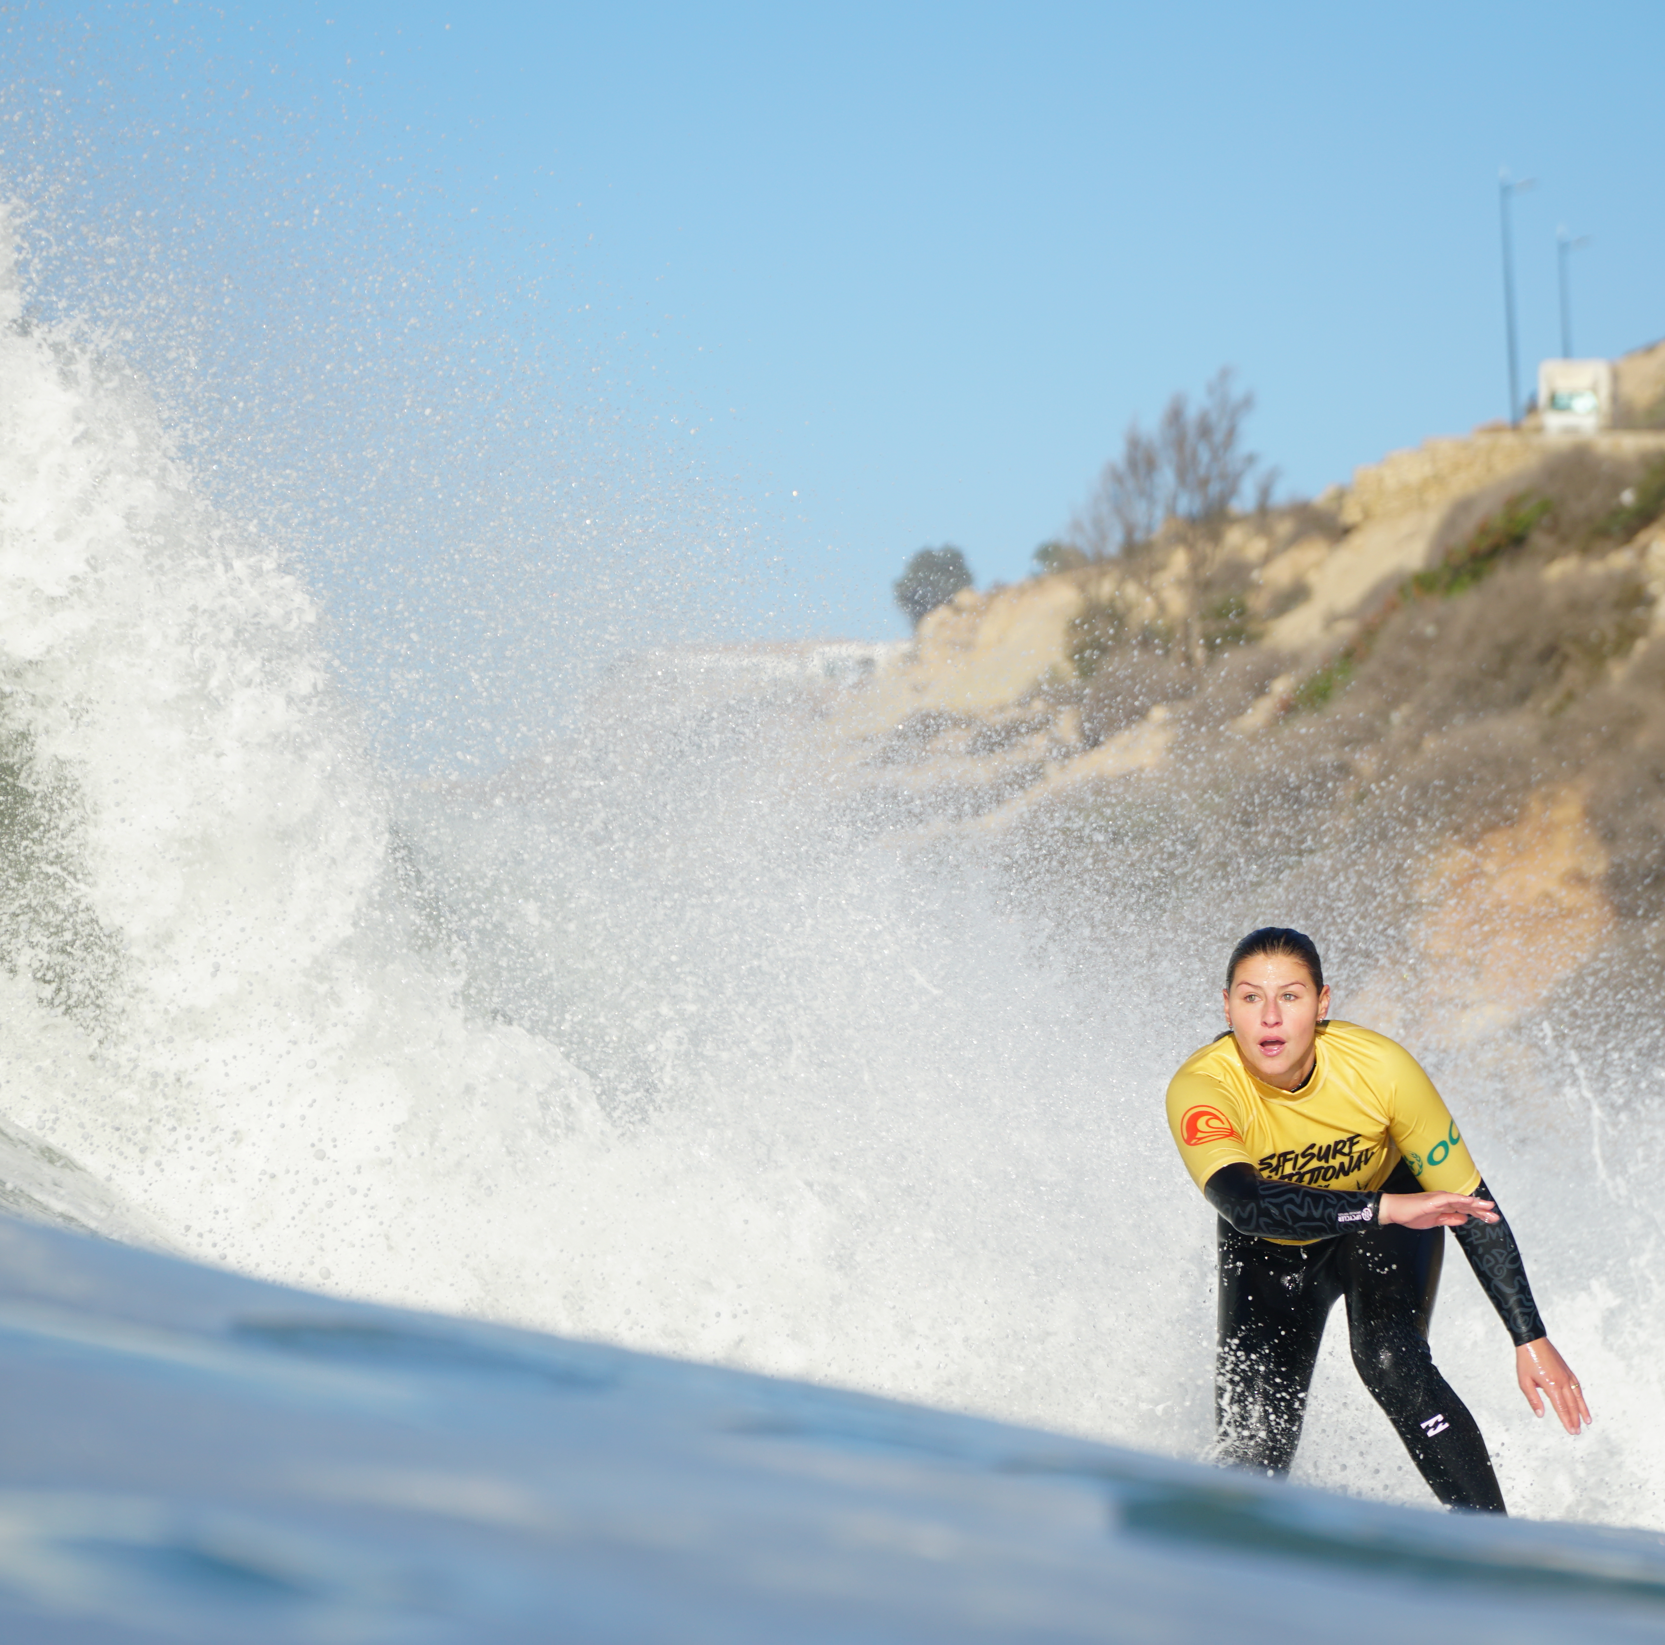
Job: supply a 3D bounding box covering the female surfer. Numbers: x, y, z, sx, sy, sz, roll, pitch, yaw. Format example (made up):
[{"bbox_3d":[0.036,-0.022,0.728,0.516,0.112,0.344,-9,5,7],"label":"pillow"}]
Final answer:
[{"bbox_3d":[0.835,0.709,13.600,0.660,1.100,0.780,-3,-3,6],"label":"female surfer"}]

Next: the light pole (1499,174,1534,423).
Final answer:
[{"bbox_3d":[20.423,-15.545,262.000,1.050,7.750,0.280,-2,-3,0],"label":"light pole"}]

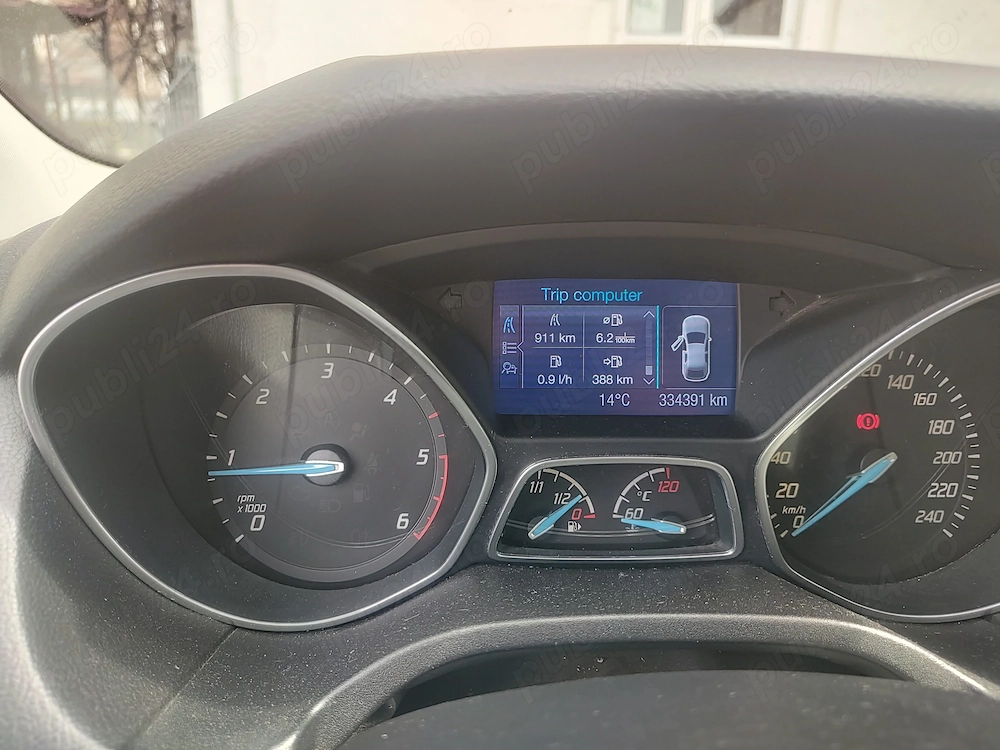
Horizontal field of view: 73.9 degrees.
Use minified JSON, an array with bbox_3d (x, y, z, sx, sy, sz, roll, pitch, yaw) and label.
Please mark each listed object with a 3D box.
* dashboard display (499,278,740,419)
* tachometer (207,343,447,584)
[{"bbox_3d":[0.044,-0.011,0.255,0.092,0.052,0.008,0,0,0],"label":"dashboard display"},{"bbox_3d":[-0.067,0.035,0.259,0.093,0.093,0.016,0,0,0],"label":"tachometer"}]

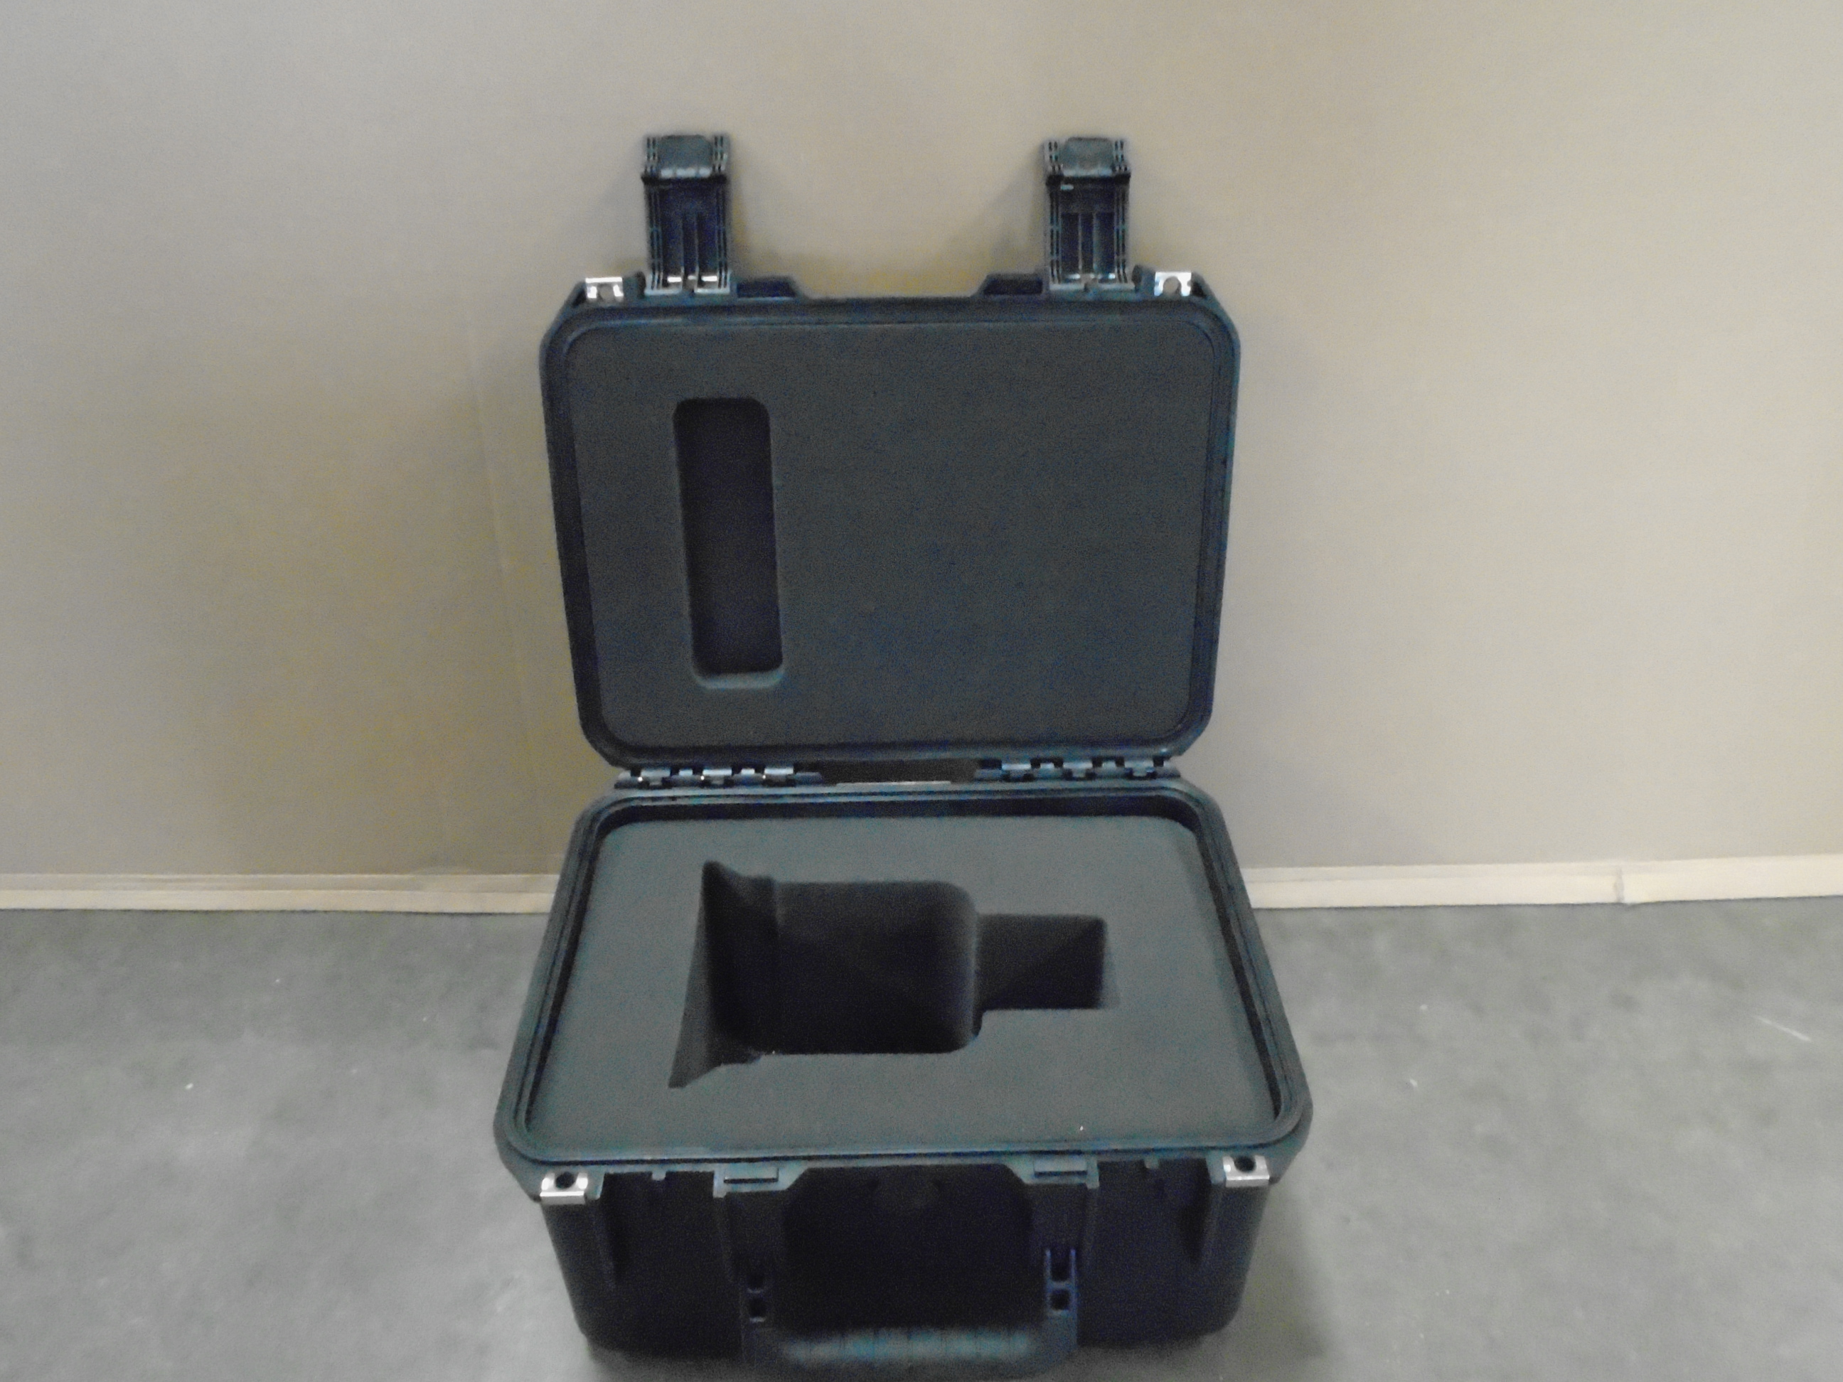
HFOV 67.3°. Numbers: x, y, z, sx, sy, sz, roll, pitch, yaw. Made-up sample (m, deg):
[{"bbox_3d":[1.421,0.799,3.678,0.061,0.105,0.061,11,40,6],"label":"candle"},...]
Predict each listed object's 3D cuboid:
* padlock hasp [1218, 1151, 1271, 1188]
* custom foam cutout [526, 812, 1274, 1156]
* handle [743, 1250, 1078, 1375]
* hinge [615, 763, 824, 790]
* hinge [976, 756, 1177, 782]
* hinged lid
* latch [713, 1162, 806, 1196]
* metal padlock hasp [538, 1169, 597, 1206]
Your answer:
[{"bbox_3d":[0.163,0.241,0.699,0.025,0.013,0.014,-1,35,-1],"label":"padlock hasp"},{"bbox_3d":[-0.012,0.226,0.868,0.385,0.160,0.267,-1,35,-1],"label":"custom foam cutout"},{"bbox_3d":[-0.006,0.337,0.755,0.179,0.093,0.028,-1,35,-1],"label":"handle"},{"bbox_3d":[-0.138,0.059,0.947,0.139,0.016,0.017,-1,35,-1],"label":"hinge"},{"bbox_3d":[0.107,0.055,0.952,0.137,0.016,0.017,-1,35,-1],"label":"hinge"},{"bbox_3d":[-0.018,-0.144,0.889,0.424,0.400,0.058,-1,24,-1],"label":"hinged lid"},{"bbox_3d":[-0.081,0.245,0.693,0.045,0.012,0.015,-1,35,-1],"label":"latch"},{"bbox_3d":[-0.178,0.248,0.690,0.025,0.013,0.014,-1,35,-1],"label":"metal padlock hasp"}]

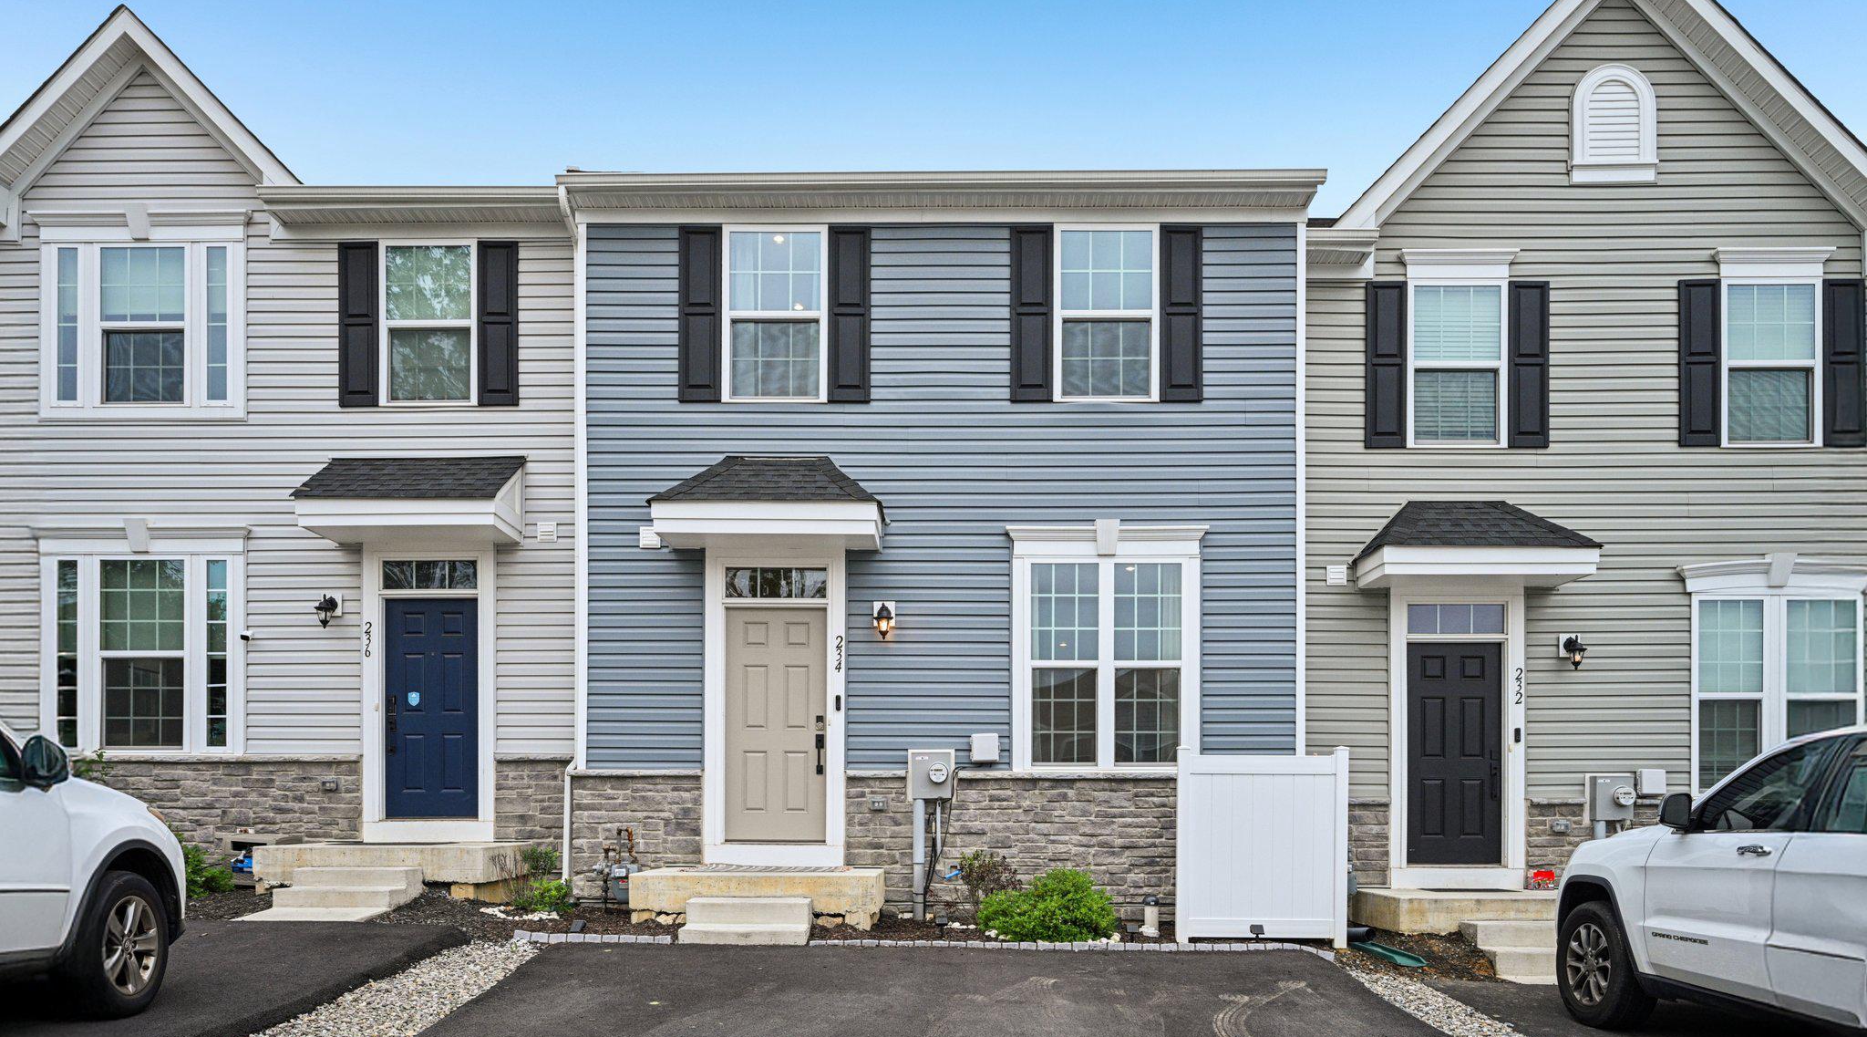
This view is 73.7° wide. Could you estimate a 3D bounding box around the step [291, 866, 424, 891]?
[{"bbox_3d":[-4.537,2.840,9.830,0.890,0.155,0.310,0,-5,0],"label":"step"}]

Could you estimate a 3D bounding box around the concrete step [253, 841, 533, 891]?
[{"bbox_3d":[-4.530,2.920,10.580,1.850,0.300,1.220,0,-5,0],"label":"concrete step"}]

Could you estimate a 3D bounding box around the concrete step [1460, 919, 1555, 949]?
[{"bbox_3d":[4.650,3.260,9.780,0.900,0.180,0.310,0,-5,0],"label":"concrete step"}]

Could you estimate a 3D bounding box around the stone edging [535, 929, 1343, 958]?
[{"bbox_3d":[-0.070,3.090,9.000,5.950,0.120,0.250,0,-3,1],"label":"stone edging"}]

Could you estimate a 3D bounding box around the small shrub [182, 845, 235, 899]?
[{"bbox_3d":[-6.250,2.985,10.550,0.550,0.480,0.500,0,-5,0],"label":"small shrub"}]

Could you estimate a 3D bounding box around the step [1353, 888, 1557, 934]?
[{"bbox_3d":[4.820,3.410,10.850,1.900,0.340,1.080,0,-3,1],"label":"step"}]

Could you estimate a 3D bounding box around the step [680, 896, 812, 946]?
[{"bbox_3d":[-1.300,2.845,8.840,0.900,0.270,0.580,0,-5,0],"label":"step"}]

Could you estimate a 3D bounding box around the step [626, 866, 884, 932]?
[{"bbox_3d":[-1.380,3.040,10.050,1.900,0.420,1.100,0,-3,1],"label":"step"}]

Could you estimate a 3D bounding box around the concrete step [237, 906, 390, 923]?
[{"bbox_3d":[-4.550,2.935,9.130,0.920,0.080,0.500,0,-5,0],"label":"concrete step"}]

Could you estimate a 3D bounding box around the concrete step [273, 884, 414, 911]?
[{"bbox_3d":[-4.730,3.030,9.970,0.950,0.170,0.400,0,-3,1],"label":"concrete step"}]

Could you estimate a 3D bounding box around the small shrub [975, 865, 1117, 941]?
[{"bbox_3d":[0.880,2.980,9.600,1.080,0.600,0.920,0,-3,1],"label":"small shrub"}]

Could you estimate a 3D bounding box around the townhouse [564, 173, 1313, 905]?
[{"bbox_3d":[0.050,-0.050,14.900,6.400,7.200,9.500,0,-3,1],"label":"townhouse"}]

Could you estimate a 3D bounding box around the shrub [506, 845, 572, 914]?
[{"bbox_3d":[-3.190,2.915,10.050,0.490,0.530,0.460,0,-5,0],"label":"shrub"}]

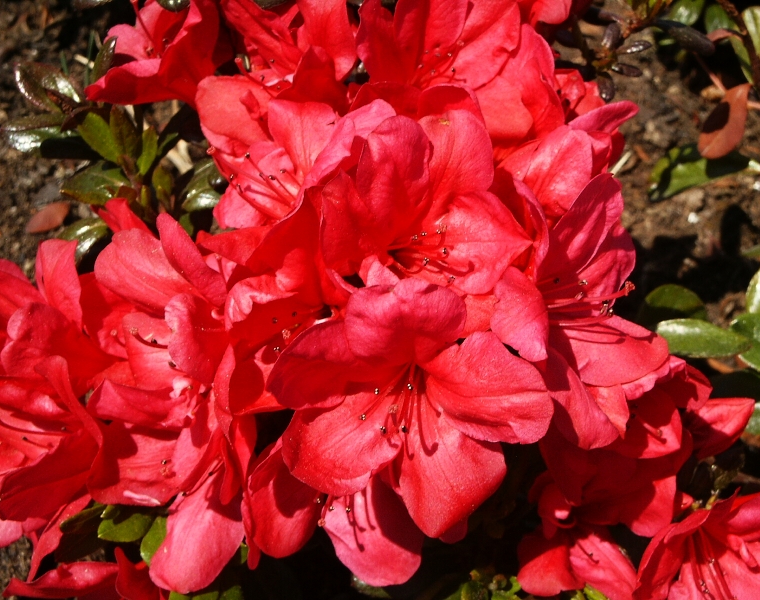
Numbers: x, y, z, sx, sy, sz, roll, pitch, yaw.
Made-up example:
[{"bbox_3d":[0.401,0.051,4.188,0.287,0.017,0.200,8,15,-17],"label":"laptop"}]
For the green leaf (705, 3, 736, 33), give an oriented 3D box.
[{"bbox_3d":[0.100,-0.083,0.530,0.011,0.004,0.009,-32,65,-17],"label":"green leaf"}]

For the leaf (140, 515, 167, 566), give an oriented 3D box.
[{"bbox_3d":[-0.058,0.061,0.460,0.009,0.003,0.015,22,77,15],"label":"leaf"}]

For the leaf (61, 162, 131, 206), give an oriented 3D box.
[{"bbox_3d":[-0.075,-0.031,0.480,0.019,0.004,0.013,-5,56,4],"label":"leaf"}]

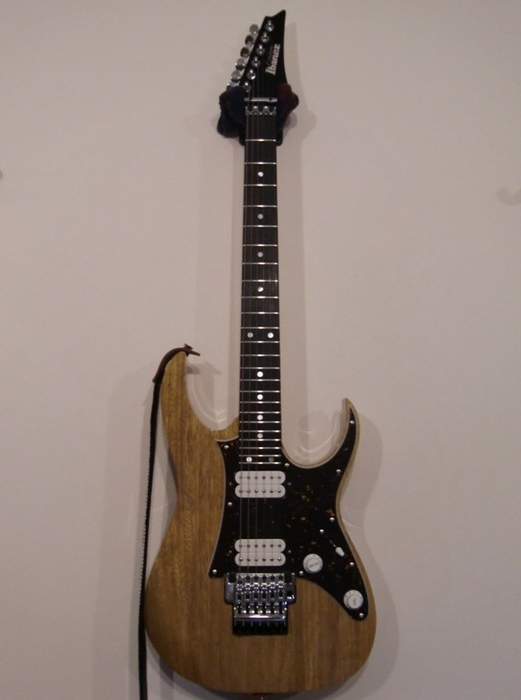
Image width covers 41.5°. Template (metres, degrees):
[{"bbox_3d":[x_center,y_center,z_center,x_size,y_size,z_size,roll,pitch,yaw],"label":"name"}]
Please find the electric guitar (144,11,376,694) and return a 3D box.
[{"bbox_3d":[0.001,-0.034,0.961,0.310,0.990,0.066,0,-7,0],"label":"electric guitar"}]

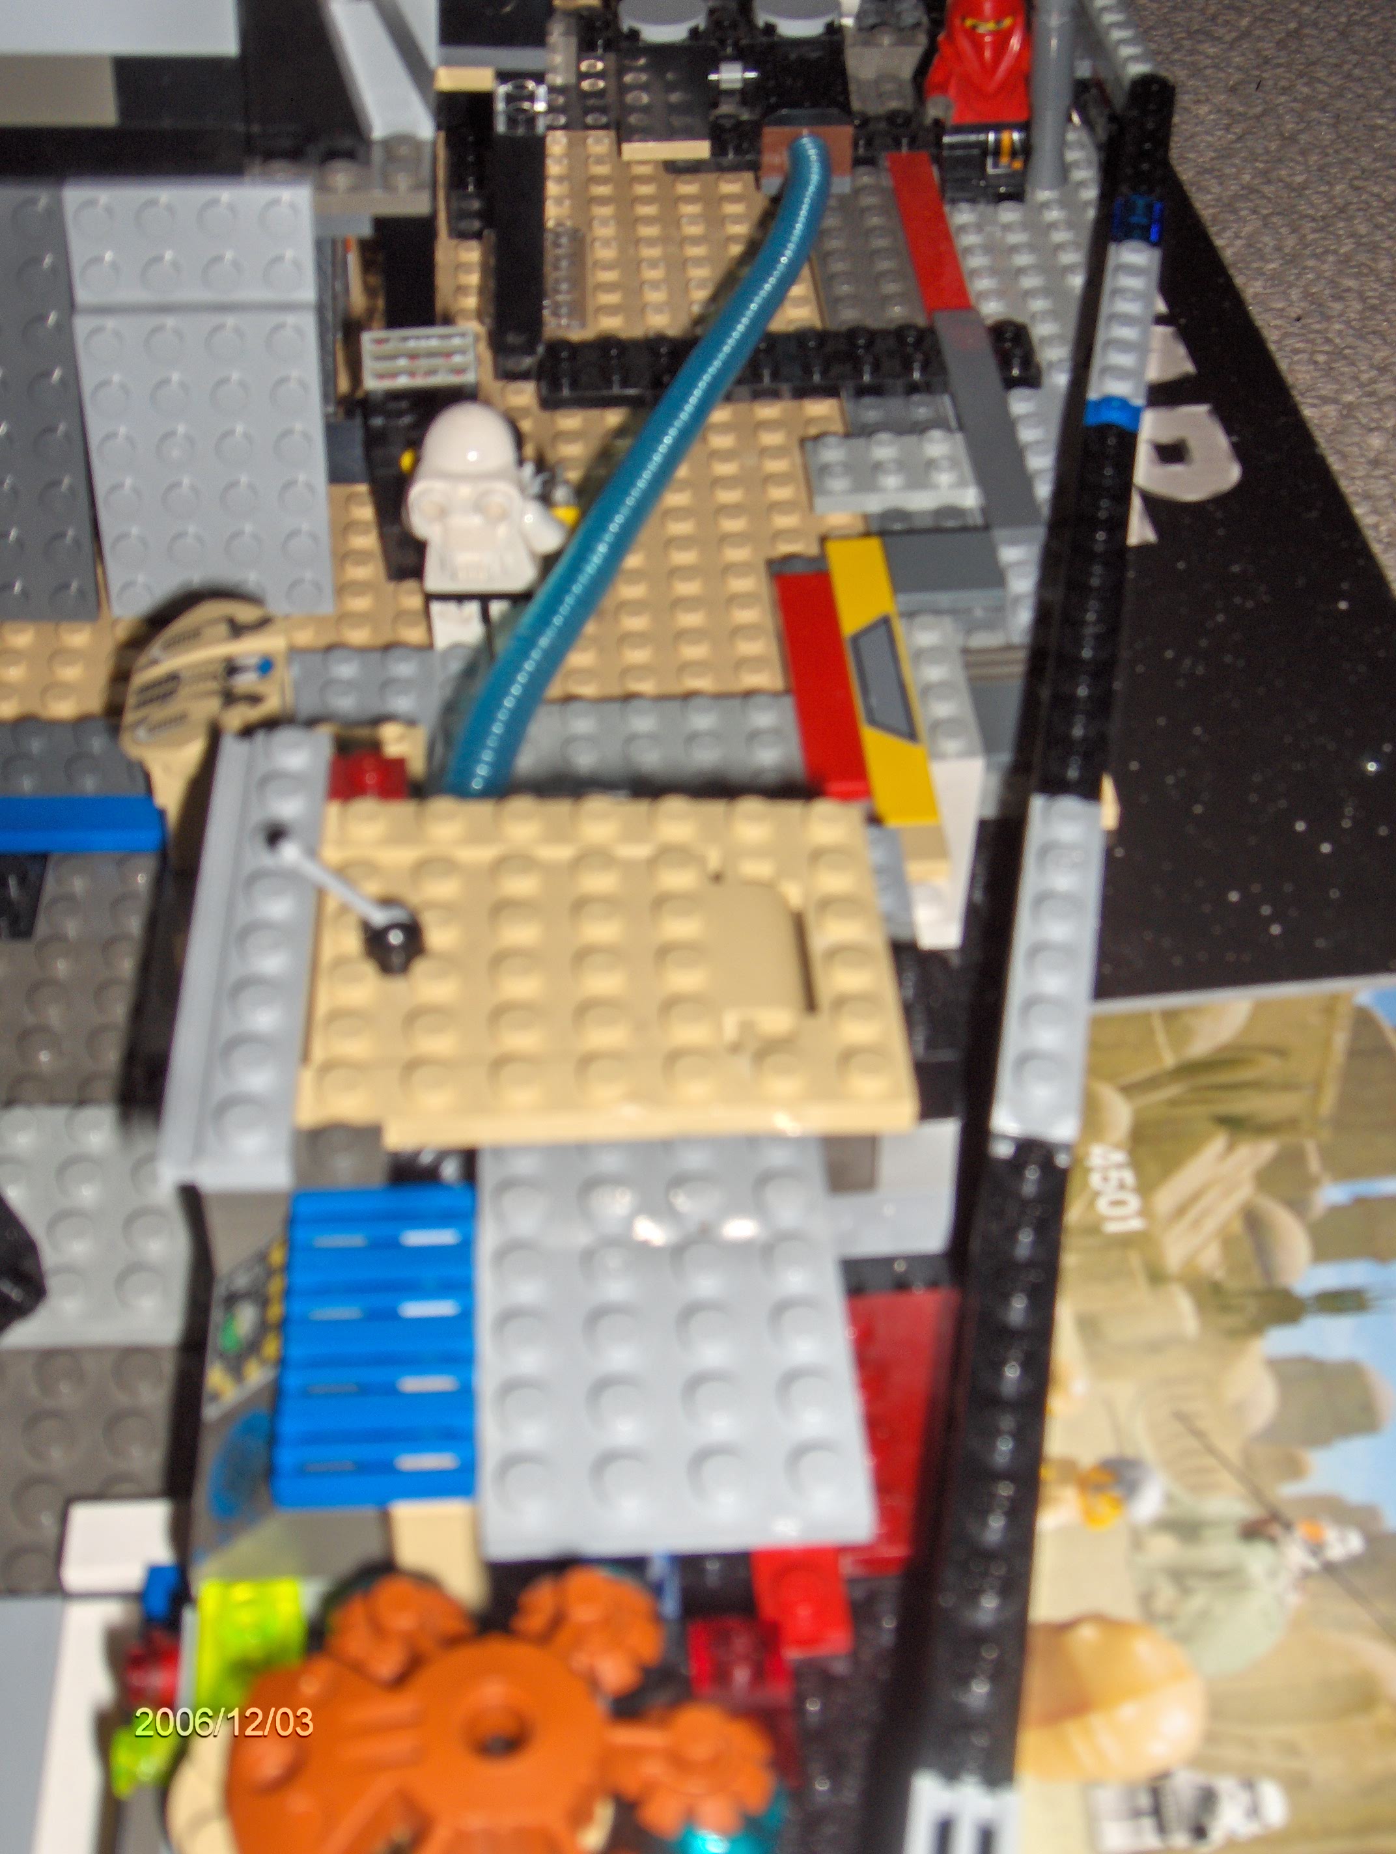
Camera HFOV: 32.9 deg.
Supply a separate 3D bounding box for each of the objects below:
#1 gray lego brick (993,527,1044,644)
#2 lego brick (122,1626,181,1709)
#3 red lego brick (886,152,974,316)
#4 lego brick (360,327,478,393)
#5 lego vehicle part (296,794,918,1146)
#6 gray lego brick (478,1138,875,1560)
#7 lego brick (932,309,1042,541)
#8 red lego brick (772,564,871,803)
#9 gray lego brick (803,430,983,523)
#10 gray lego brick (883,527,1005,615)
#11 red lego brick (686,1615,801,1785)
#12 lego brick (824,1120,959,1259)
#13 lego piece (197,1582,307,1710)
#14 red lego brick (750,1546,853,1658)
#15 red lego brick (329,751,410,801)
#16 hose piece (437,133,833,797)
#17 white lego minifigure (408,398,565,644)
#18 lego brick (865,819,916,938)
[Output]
[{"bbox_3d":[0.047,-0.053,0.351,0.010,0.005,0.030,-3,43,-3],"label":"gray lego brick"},{"bbox_3d":[-0.047,0.065,0.205,0.006,0.007,0.007,-3,43,-3],"label":"lego brick"},{"bbox_3d":[0.041,-0.120,0.415,0.008,0.003,0.064,-2,42,-3],"label":"red lego brick"},{"bbox_3d":[-0.039,-0.080,0.334,0.016,0.008,0.004,-2,13,-4],"label":"lego brick"},{"bbox_3d":[-0.011,0.003,0.231,0.060,0.005,0.048,-1,39,-3],"label":"lego vehicle part"},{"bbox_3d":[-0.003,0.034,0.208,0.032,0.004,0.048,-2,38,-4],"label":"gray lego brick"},{"bbox_3d":[0.044,-0.078,0.366,0.008,0.003,0.064,-2,42,-3],"label":"lego brick"},{"bbox_3d":[0.017,-0.033,0.322,0.008,0.003,0.048,-2,42,-3],"label":"red lego brick"},{"bbox_3d":[0.029,-0.071,0.365,0.024,0.005,0.016,-3,43,-3],"label":"gray lego brick"},{"bbox_3d":[0.035,-0.051,0.341,0.016,0.003,0.016,-2,42,-3],"label":"gray lego brick"},{"bbox_3d":[0.004,0.064,0.197,0.008,0.009,0.010,-3,43,-3],"label":"red lego brick"},{"bbox_3d":[0.017,0.023,0.234,0.016,0.018,0.009,-2,38,-4],"label":"lego brick"},{"bbox_3d":[-0.035,0.057,0.185,0.008,0.011,0.009,-3,43,-3],"label":"lego piece"},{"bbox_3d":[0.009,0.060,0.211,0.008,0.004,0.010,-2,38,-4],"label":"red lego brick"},{"bbox_3d":[-0.035,-0.014,0.254,0.008,0.007,0.008,-2,41,-3],"label":"red lego brick"},{"bbox_3d":[-0.003,-0.072,0.336,0.015,0.015,0.206,8,39,9],"label":"hose piece"},{"bbox_3d":[-0.028,-0.050,0.317,0.022,0.041,0.017,-3,43,-3],"label":"white lego minifigure"},{"bbox_3d":[0.020,-0.005,0.297,0.011,0.005,0.016,-3,43,-3],"label":"lego brick"}]

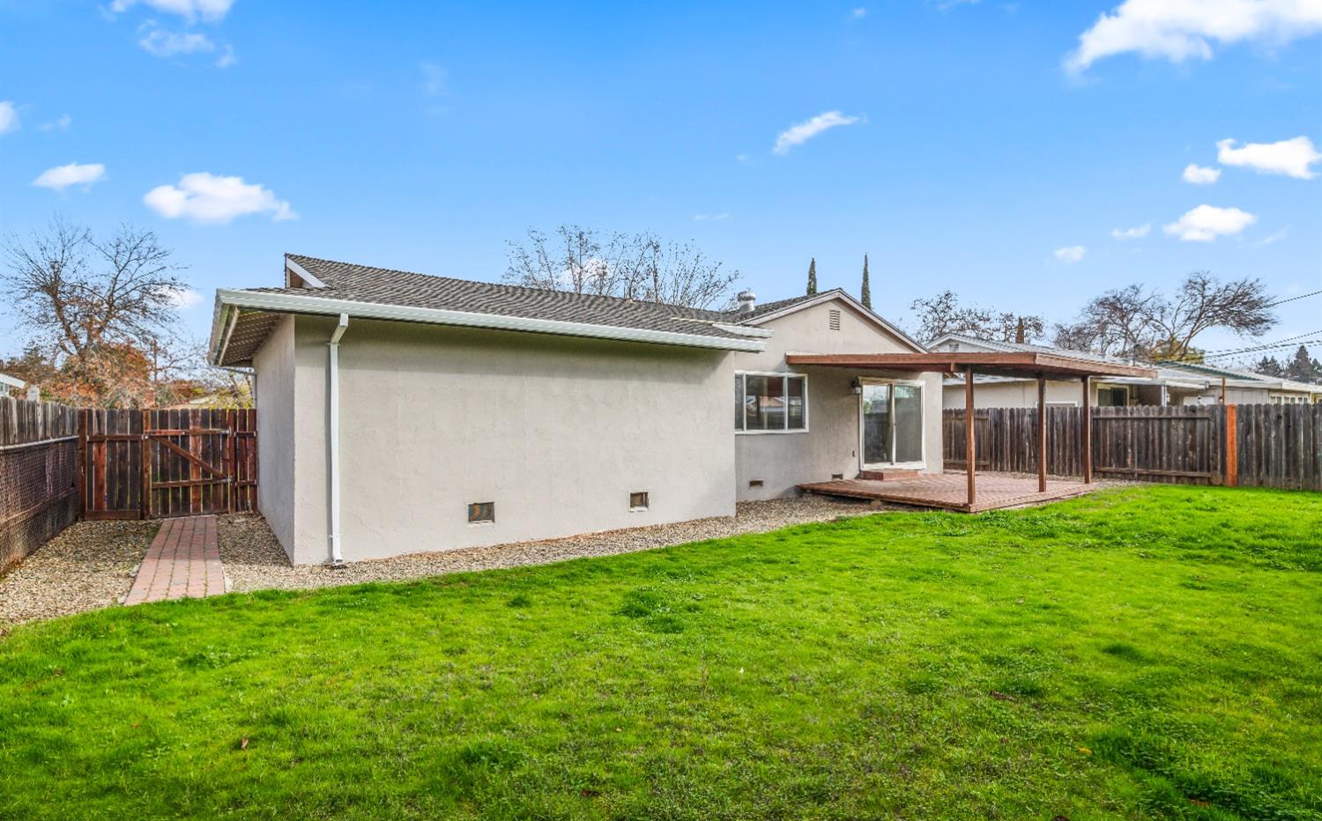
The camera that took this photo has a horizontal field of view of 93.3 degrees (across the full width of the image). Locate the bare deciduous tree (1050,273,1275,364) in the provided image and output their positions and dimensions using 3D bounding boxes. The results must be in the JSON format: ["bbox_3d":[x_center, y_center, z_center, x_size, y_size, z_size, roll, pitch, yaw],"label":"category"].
[{"bbox_3d":[23.379,-2.298,29.017,8.400,8.268,8.000,-1,-1,39],"label":"bare deciduous tree"}]

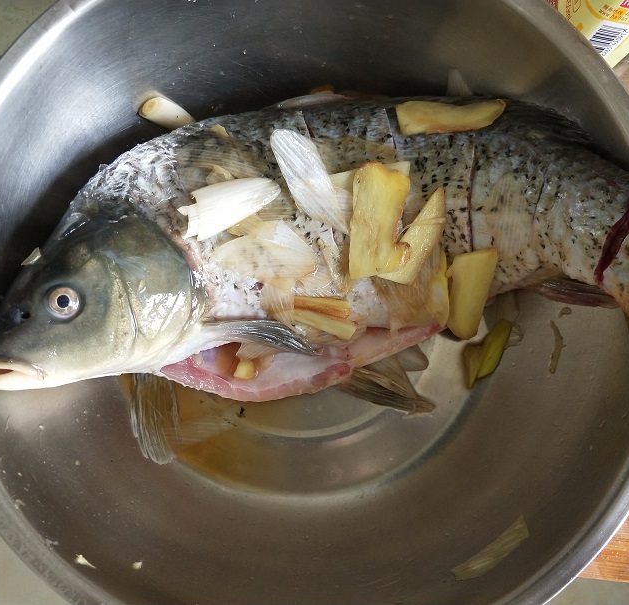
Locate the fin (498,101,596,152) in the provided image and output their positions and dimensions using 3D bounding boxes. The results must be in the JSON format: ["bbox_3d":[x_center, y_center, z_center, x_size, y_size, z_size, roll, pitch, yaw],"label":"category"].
[{"bbox_3d":[0.110,-0.084,0.333,0.047,0.010,0.018,26,82,18],"label":"fin"}]

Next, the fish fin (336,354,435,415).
[{"bbox_3d":[0.042,0.048,0.387,0.063,0.012,0.022,23,82,-25],"label":"fish fin"}]

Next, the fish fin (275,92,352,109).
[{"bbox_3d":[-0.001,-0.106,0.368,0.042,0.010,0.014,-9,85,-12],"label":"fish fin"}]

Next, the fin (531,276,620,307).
[{"bbox_3d":[0.123,-0.005,0.332,0.038,0.010,0.012,14,82,24],"label":"fin"}]

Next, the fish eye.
[{"bbox_3d":[-0.105,0.000,0.293,0.013,0.008,0.013,-18,78,4],"label":"fish eye"}]

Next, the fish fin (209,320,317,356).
[{"bbox_3d":[-0.024,0.016,0.325,0.051,0.010,0.014,15,83,-13],"label":"fish fin"}]

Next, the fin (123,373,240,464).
[{"bbox_3d":[-0.070,0.060,0.365,0.050,0.016,0.050,-7,122,-6],"label":"fin"}]

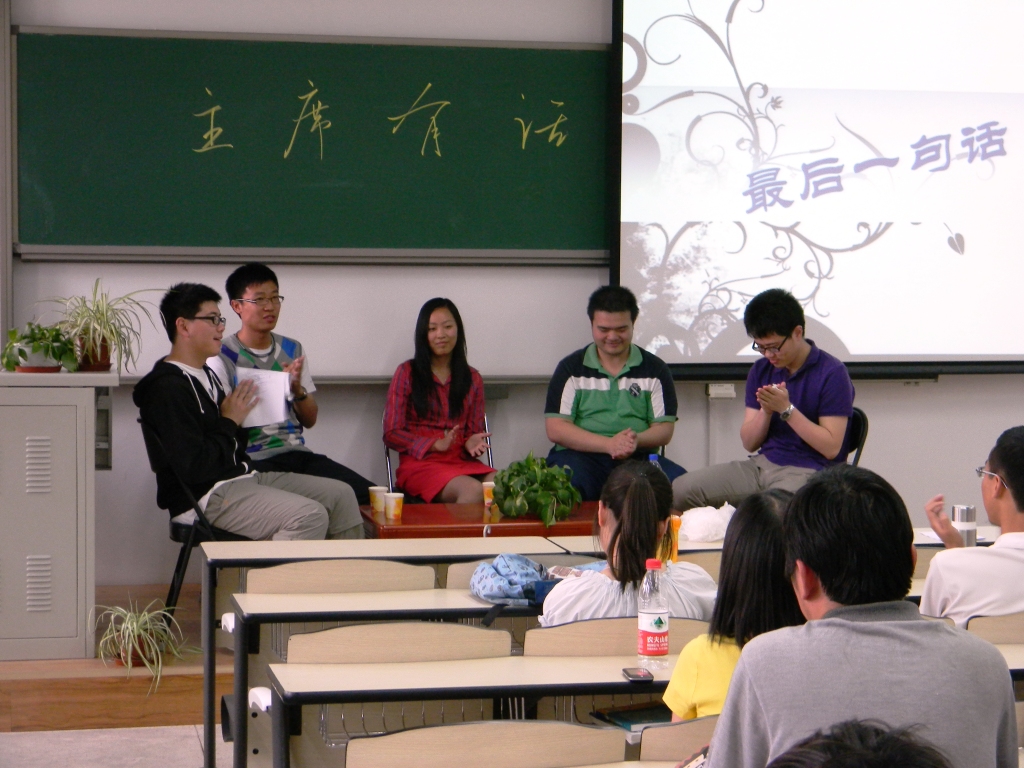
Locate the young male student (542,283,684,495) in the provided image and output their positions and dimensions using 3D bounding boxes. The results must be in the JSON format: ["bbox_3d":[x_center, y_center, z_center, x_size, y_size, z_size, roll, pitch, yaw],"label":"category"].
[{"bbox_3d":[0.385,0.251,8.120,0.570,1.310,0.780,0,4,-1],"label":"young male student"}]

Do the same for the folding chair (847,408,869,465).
[{"bbox_3d":[1.165,0.502,8.300,0.480,0.800,0.450,-2,5,-37],"label":"folding chair"}]

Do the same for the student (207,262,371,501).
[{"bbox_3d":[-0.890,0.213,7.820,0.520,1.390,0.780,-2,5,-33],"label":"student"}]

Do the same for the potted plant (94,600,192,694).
[{"bbox_3d":[-1.279,0.899,6.840,0.330,0.300,0.330,0,4,-11],"label":"potted plant"}]

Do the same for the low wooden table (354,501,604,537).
[{"bbox_3d":[0.056,0.716,7.559,1.200,0.450,0.620,0,4,-13],"label":"low wooden table"}]

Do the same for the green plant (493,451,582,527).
[{"bbox_3d":[0.095,0.382,7.380,0.320,0.255,0.310,0,3,0],"label":"green plant"}]

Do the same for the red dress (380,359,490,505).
[{"bbox_3d":[-0.306,0.199,8.150,0.430,0.560,0.450,0,3,-13],"label":"red dress"}]

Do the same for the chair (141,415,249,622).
[{"bbox_3d":[-1.129,0.543,7.400,0.520,0.820,0.450,0,3,-11],"label":"chair"}]

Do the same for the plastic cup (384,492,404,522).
[{"bbox_3d":[-0.436,0.455,7.350,0.074,0.089,0.074,0,3,0],"label":"plastic cup"}]

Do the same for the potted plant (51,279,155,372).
[{"bbox_3d":[-1.512,-0.216,7.320,0.380,0.345,0.360,0,3,-11],"label":"potted plant"}]

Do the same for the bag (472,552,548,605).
[{"bbox_3d":[0.006,0.492,5.120,0.230,0.120,0.210,0,3,-11],"label":"bag"}]

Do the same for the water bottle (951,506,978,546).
[{"bbox_3d":[1.184,0.428,5.184,0.065,0.218,0.065,0,4,-11],"label":"water bottle"}]

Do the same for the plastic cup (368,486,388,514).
[{"bbox_3d":[-0.507,0.441,7.532,0.074,0.092,0.074,1,4,0],"label":"plastic cup"}]

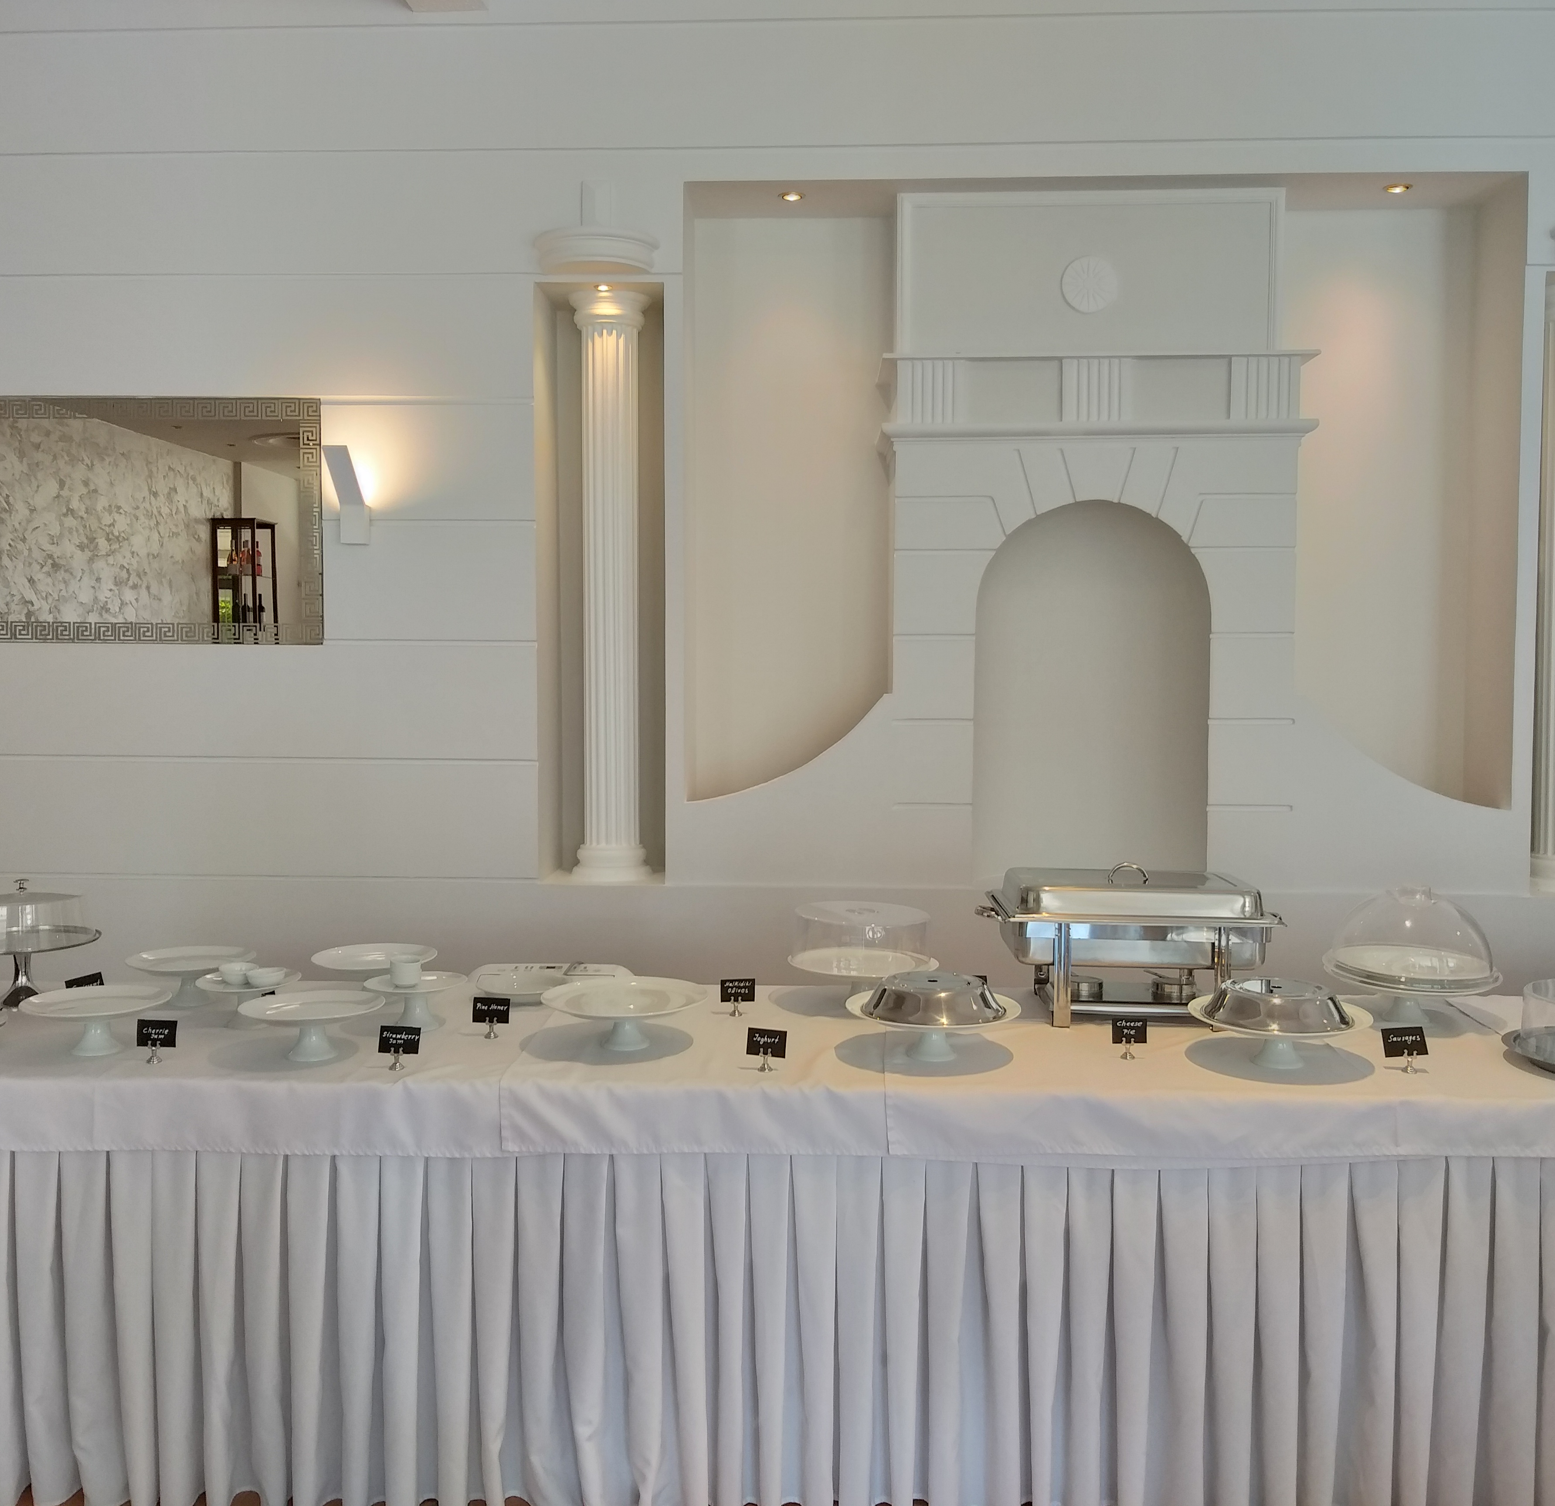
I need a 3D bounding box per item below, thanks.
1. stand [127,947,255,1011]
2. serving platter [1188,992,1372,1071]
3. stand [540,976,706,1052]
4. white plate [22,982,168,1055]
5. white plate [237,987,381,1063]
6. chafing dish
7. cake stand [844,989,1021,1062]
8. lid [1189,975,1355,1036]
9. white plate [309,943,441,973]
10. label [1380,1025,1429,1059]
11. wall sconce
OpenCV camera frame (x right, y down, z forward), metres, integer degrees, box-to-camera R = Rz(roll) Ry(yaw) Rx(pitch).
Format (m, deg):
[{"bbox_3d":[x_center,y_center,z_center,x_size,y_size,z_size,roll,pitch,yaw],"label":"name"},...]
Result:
[{"bbox_3d":[-1.282,0.497,3.291,0.272,0.100,0.272,0,3,0],"label":"stand"},{"bbox_3d":[0.928,0.528,2.800,0.323,0.093,0.323,0,3,0],"label":"serving platter"},{"bbox_3d":[-0.297,0.518,2.928,0.323,0.098,0.323,0,3,0],"label":"stand"},{"bbox_3d":[-1.305,0.521,2.893,0.268,0.096,0.268,0,3,0],"label":"white plate"},{"bbox_3d":[-0.848,0.507,2.754,0.255,0.095,0.255,0,3,0],"label":"white plate"},{"bbox_3d":[0.752,0.392,3.201,0.640,0.318,0.362,0,3,4],"label":"chafing dish"},{"bbox_3d":[0.291,0.524,2.848,0.330,0.095,0.330,0,3,0],"label":"cake stand"},{"bbox_3d":[0.903,0.451,2.719,0.265,0.058,0.265,0,3,3],"label":"lid"},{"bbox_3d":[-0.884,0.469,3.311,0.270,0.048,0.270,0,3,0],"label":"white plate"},{"bbox_3d":[1.137,0.523,2.735,0.073,0.050,0.006,-11,-6,28],"label":"label"},{"bbox_3d":[-0.991,-0.588,3.484,0.058,0.212,0.140,0,3,3],"label":"wall sconce"}]

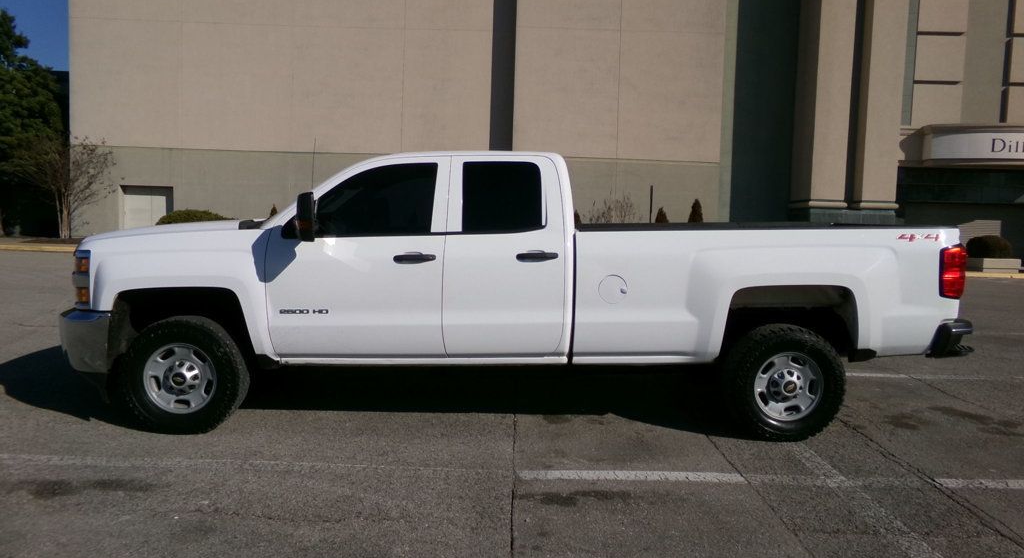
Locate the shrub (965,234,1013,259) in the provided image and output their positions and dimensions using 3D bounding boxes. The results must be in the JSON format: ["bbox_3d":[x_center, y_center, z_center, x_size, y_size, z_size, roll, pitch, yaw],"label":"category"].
[{"bbox_3d":[13.748,-0.891,20.400,1.350,0.780,1.300,2,5,0],"label":"shrub"}]

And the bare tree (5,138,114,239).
[{"bbox_3d":[-15.933,-3.239,25.000,3.800,3.650,3.600,2,5,0],"label":"bare tree"}]

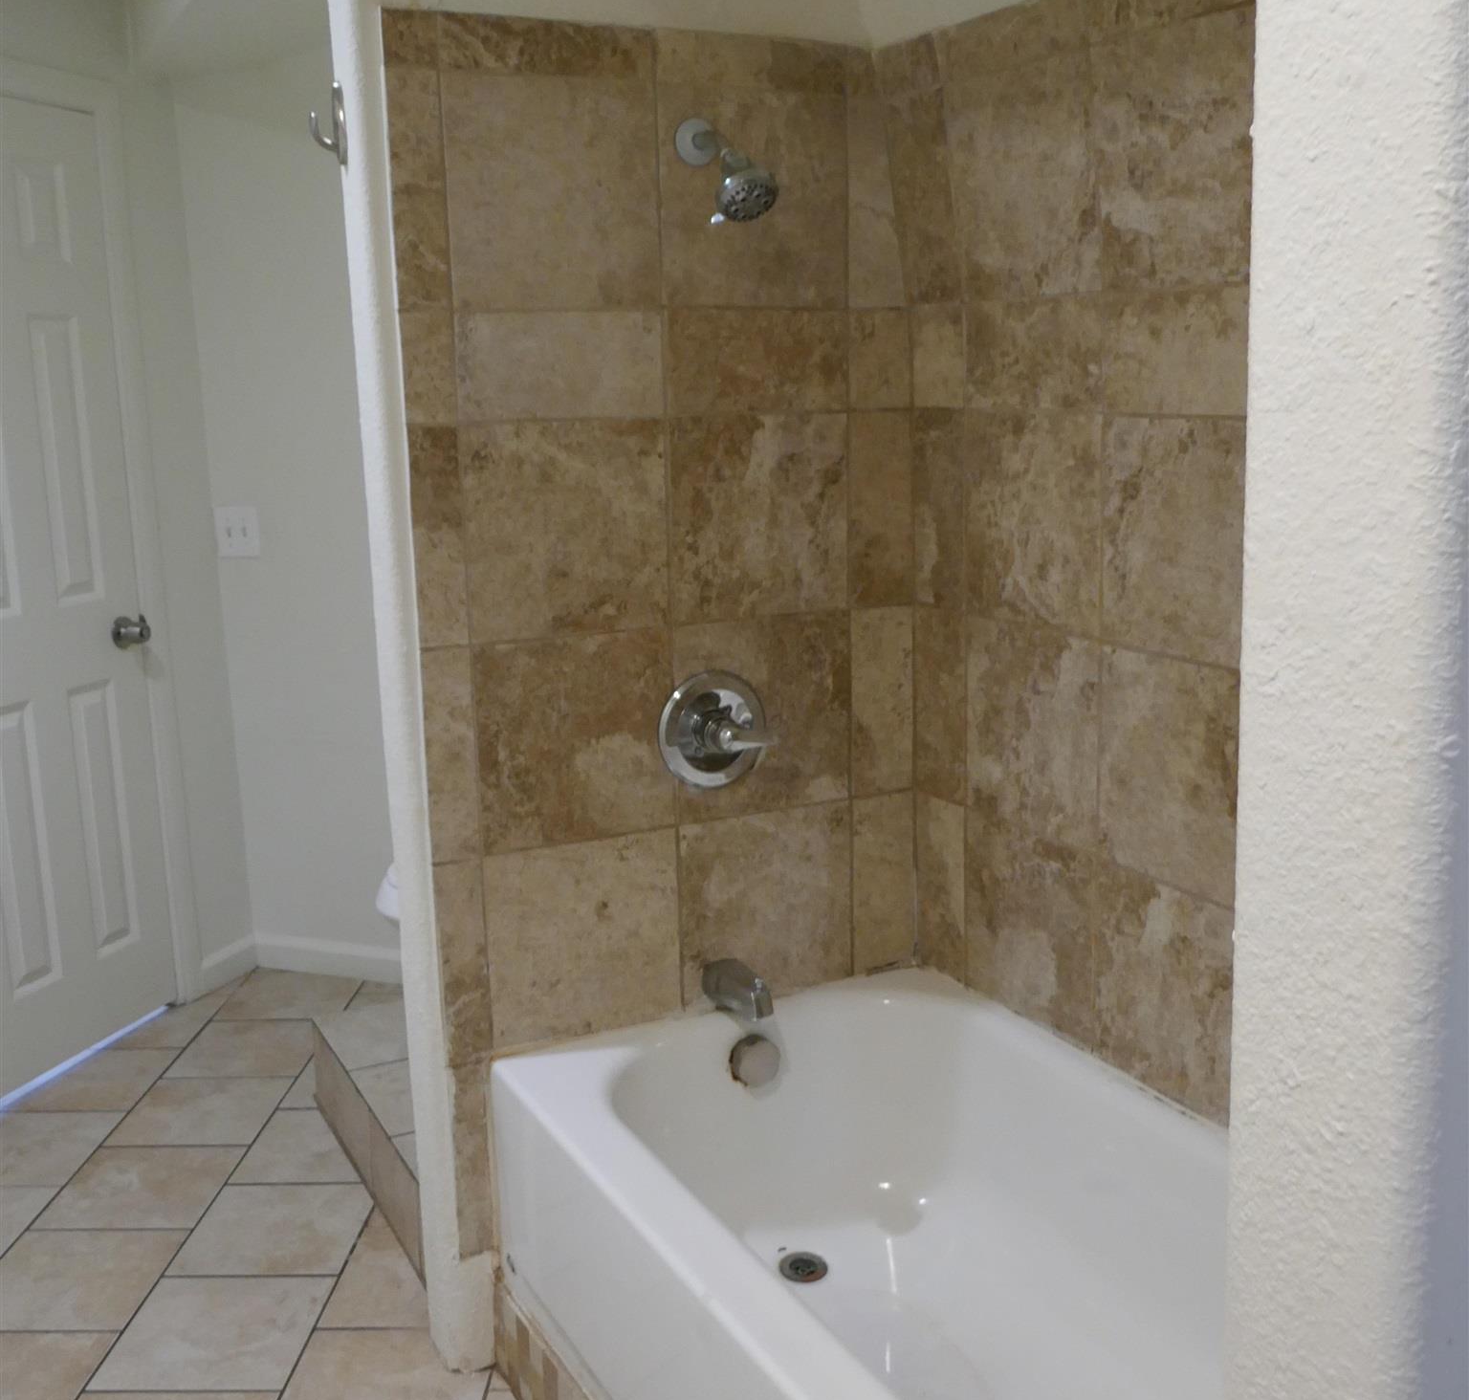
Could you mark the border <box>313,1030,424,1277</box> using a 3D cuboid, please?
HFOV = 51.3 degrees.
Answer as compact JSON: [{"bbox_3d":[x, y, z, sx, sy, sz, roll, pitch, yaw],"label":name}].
[{"bbox_3d":[-0.686,0.827,2.862,0.014,0.188,0.870,-7,13,-27],"label":"border"}]

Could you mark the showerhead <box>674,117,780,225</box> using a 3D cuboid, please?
[{"bbox_3d":[-0.015,-0.724,2.071,0.088,0.150,0.192,-7,13,-25],"label":"showerhead"}]

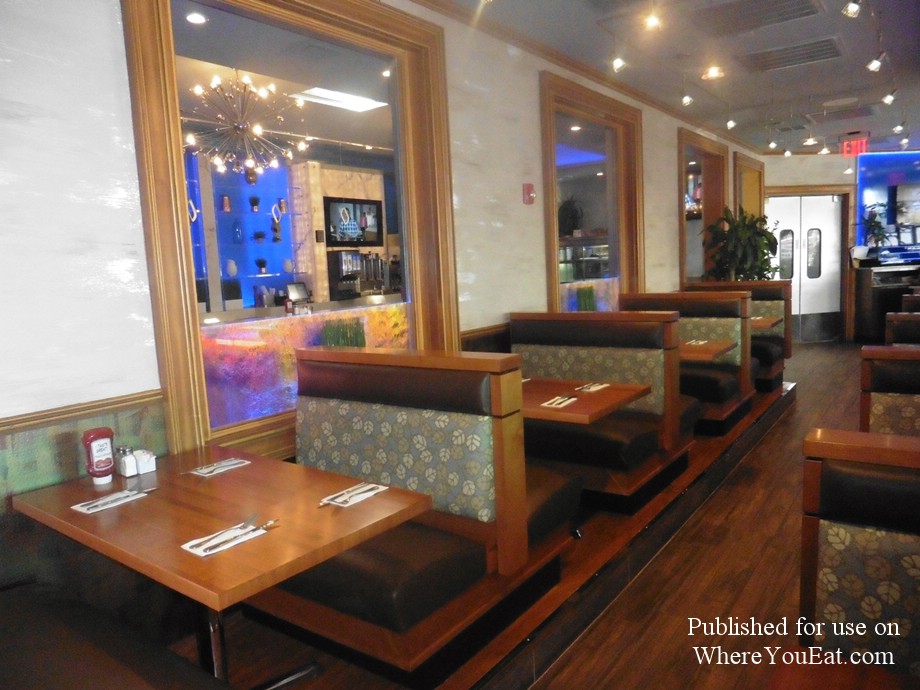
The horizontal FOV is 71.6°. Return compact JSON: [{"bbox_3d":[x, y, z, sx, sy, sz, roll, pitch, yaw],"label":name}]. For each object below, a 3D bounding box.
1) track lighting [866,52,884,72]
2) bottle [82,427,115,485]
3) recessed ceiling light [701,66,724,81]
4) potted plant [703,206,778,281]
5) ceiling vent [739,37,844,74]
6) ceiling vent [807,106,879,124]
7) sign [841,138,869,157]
[{"bbox_3d":[3.100,-2.108,4.760,0.120,0.140,0.110,2,9,37],"label":"track lighting"},{"bbox_3d":[-1.260,0.385,2.220,0.060,0.188,0.090,3,9,42],"label":"bottle"},{"bbox_3d":[2.220,-2.390,5.592,0.180,0.050,0.180,2,9,37],"label":"recessed ceiling light"},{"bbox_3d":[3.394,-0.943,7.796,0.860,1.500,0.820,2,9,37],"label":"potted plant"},{"bbox_3d":[2.728,-2.367,5.194,0.610,0.040,0.610,2,9,37],"label":"ceiling vent"},{"bbox_3d":[4.550,-2.756,7.605,0.620,0.040,0.610,2,9,37],"label":"ceiling vent"},{"bbox_3d":[5.497,-2.741,8.877,0.340,0.230,0.060,2,9,37],"label":"sign"}]

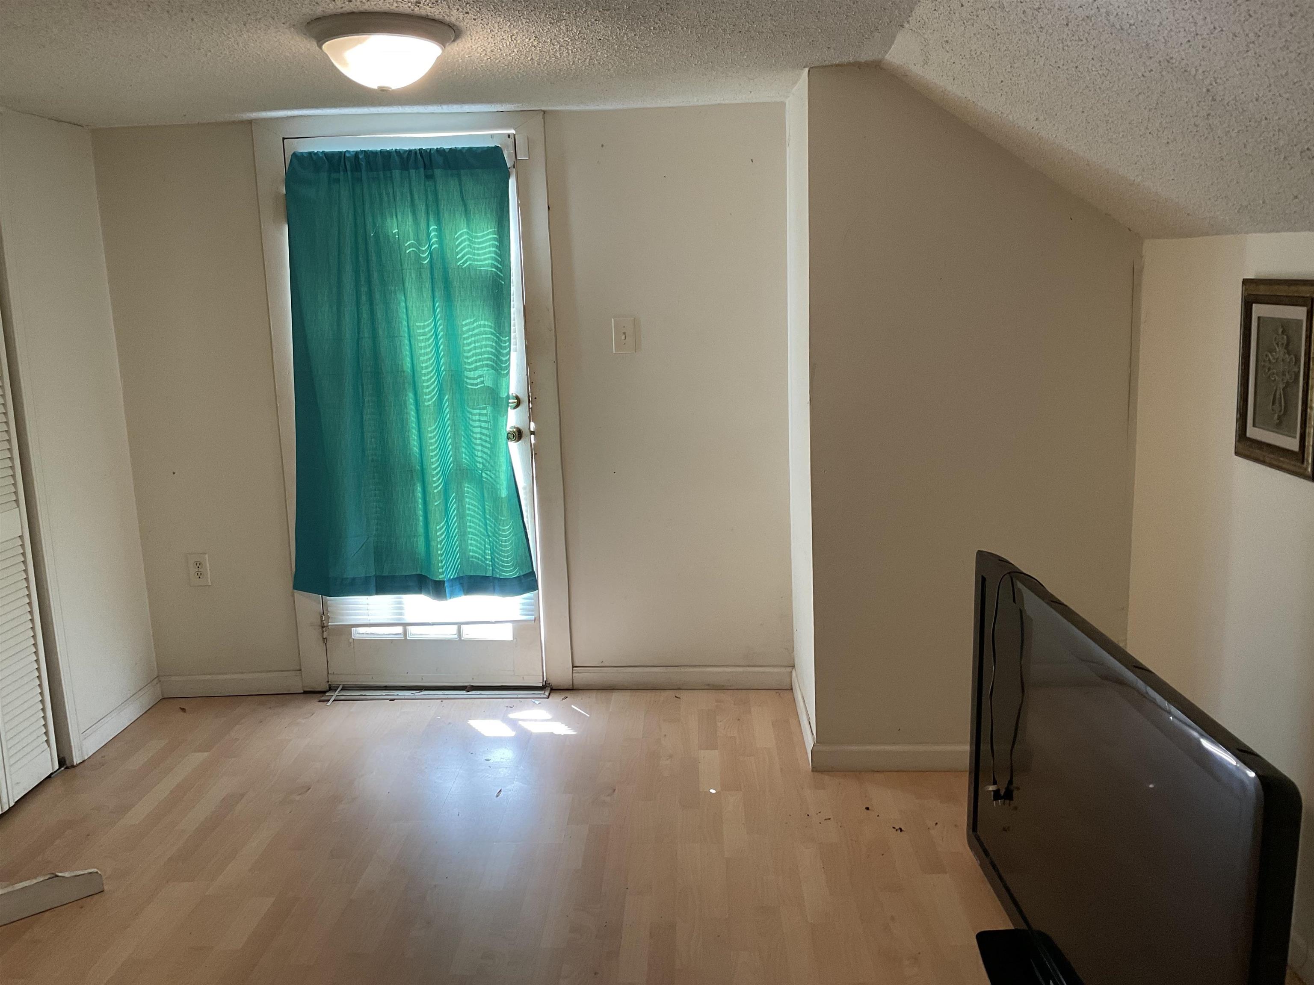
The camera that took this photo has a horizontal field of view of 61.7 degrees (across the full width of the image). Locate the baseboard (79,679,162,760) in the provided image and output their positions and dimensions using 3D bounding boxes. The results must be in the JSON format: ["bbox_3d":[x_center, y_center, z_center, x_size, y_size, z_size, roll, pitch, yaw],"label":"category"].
[{"bbox_3d":[-1.888,0.793,3.894,0.018,0.086,0.574,-2,10,2],"label":"baseboard"}]

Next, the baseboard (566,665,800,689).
[{"bbox_3d":[0.096,0.698,4.107,0.820,0.086,0.018,-2,10,2],"label":"baseboard"}]

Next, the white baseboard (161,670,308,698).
[{"bbox_3d":[-1.613,0.729,4.163,0.543,0.086,0.018,-2,10,2],"label":"white baseboard"}]

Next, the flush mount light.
[{"bbox_3d":[-0.636,-1.011,2.575,0.340,0.135,0.340,-2,10,2],"label":"flush mount light"}]

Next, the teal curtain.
[{"bbox_3d":[-0.902,-0.385,3.871,0.887,1.577,0.090,-2,10,2],"label":"teal curtain"}]

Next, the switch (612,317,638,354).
[{"bbox_3d":[-0.115,-0.552,3.879,0.087,0.127,0.020,-2,10,2],"label":"switch"}]

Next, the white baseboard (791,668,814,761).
[{"bbox_3d":[0.493,0.743,3.741,0.018,0.086,0.719,-2,10,2],"label":"white baseboard"}]

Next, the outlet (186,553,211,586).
[{"bbox_3d":[-1.704,0.290,4.083,0.081,0.127,0.011,-2,10,2],"label":"outlet"}]

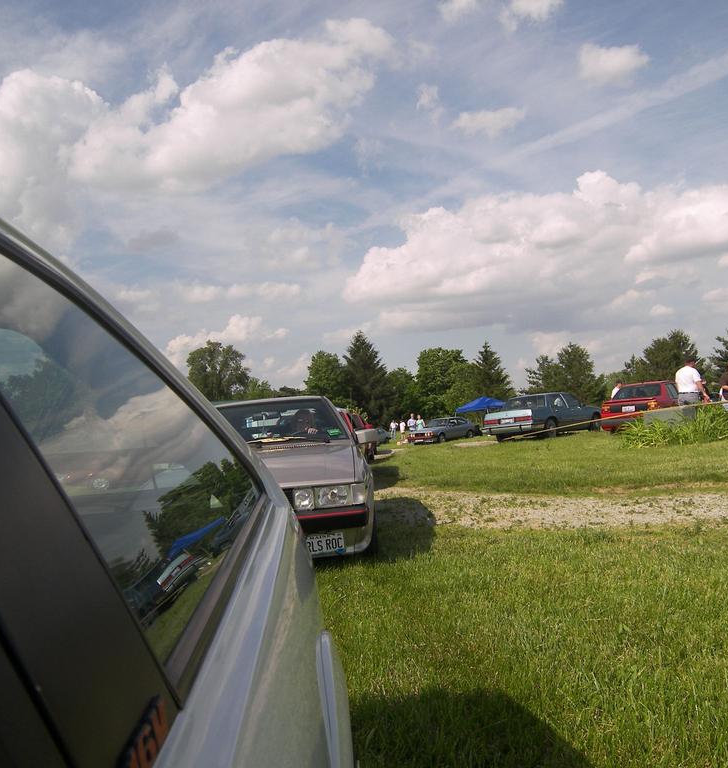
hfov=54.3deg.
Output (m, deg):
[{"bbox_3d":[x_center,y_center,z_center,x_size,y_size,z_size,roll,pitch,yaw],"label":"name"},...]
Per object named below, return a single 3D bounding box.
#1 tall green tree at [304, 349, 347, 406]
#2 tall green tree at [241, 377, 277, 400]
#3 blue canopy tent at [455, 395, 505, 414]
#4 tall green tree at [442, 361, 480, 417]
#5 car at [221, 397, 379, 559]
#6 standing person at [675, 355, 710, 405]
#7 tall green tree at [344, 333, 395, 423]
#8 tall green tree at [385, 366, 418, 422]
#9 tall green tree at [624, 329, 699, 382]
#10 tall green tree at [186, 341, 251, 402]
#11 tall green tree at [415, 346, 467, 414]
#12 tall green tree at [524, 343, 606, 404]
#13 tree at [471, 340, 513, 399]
[{"bbox_3d":[-3.251,1.114,67.782,4.800,8.700,4.700,-6,-3,0],"label":"tall green tree"},{"bbox_3d":[-10.879,2.884,74.814,4.200,7.400,4.200,-6,-3,0],"label":"tall green tree"},{"bbox_3d":[9.407,2.473,55.922,3.050,2.912,3.050,-7,-4,31],"label":"blue canopy tent"},{"bbox_3d":[9.377,1.076,65.823,4.600,6.561,4.600,-6,-3,0],"label":"tall green tree"},{"bbox_3d":[-0.780,0.813,6.750,1.640,1.290,4.100,-5,-3,-1],"label":"car"},{"bbox_3d":[7.650,0.309,16.352,0.450,1.784,0.580,-3,-4,-42],"label":"standing person"},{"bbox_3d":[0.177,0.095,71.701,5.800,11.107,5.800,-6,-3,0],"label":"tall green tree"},{"bbox_3d":[4.134,1.505,71.834,3.900,6.600,3.900,-6,-3,0],"label":"tall green tree"},{"bbox_3d":[21.870,-0.864,51.849,4.700,6.000,4.500,-6,-3,0],"label":"tall green tree"},{"bbox_3d":[-14.311,1.027,69.737,6.200,10.500,6.000,-6,-3,0],"label":"tall green tree"},{"bbox_3d":[8.282,0.475,72.765,6.000,8.714,6.000,-6,-3,0],"label":"tall green tree"},{"bbox_3d":[16.337,-0.072,56.839,6.000,6.400,5.300,-6,-3,0],"label":"tall green tree"},{"bbox_3d":[13.197,-0.075,73.758,5.000,8.973,5.000,-6,-3,0],"label":"tree"}]

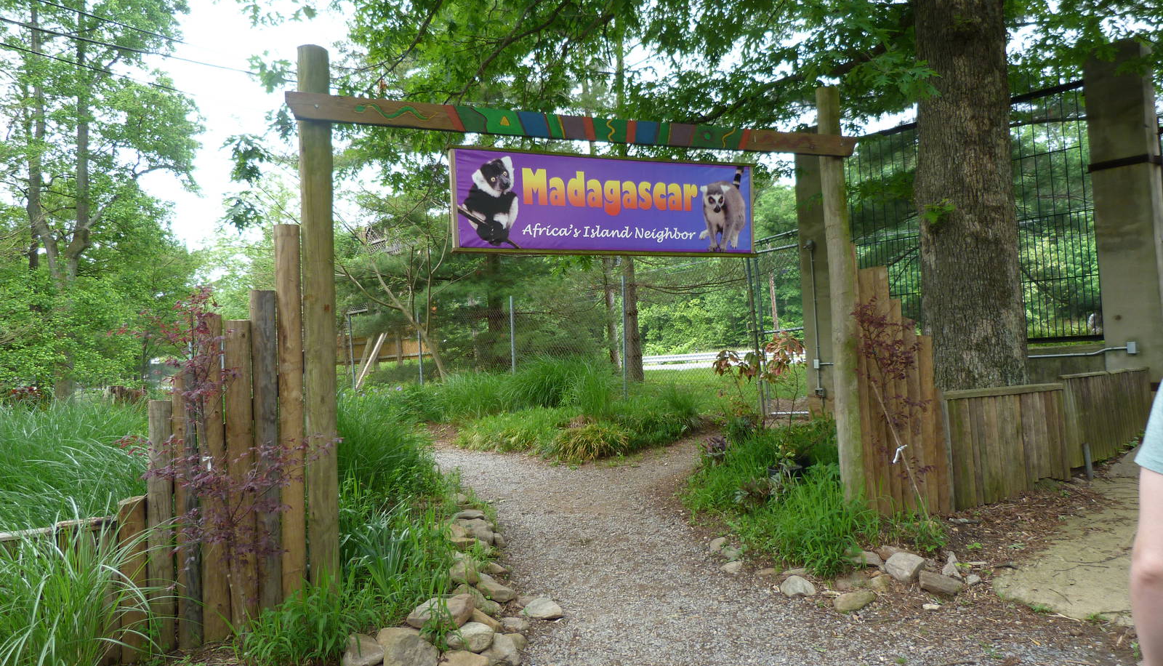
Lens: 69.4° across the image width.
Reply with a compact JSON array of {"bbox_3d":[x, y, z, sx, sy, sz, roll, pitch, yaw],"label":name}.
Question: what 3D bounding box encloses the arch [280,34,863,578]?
[{"bbox_3d":[0.221,-0.198,6.384,4.608,3.781,0.290,-1,-3,-20],"label":"arch"}]

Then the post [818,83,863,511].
[{"bbox_3d":[2.195,-0.343,7.118,0.205,3.559,0.205,-1,-3,-20],"label":"post"}]

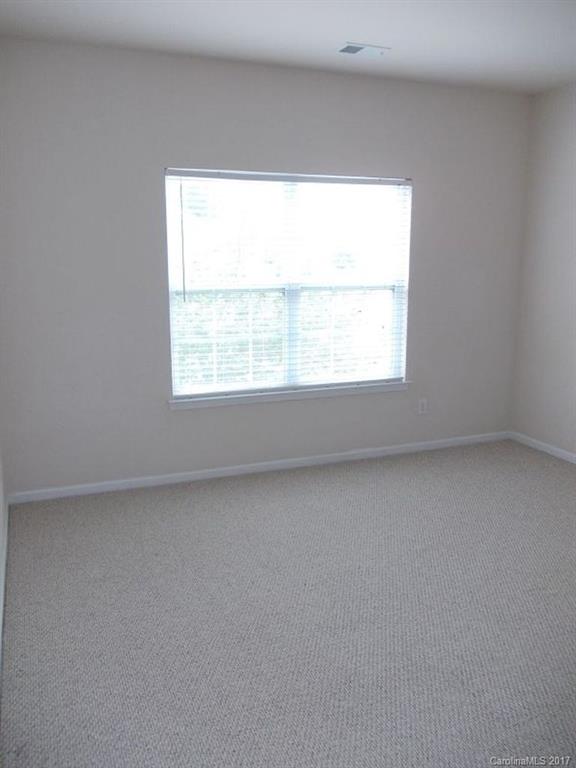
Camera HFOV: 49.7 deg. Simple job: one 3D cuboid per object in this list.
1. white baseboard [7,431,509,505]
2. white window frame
[{"bbox_3d":[0.053,0.584,4.531,3.839,0.073,0.020,-4,11,-20],"label":"white baseboard"},{"bbox_3d":[0.063,-0.650,4.338,1.802,1.552,0.100,-4,11,-20],"label":"white window frame"}]

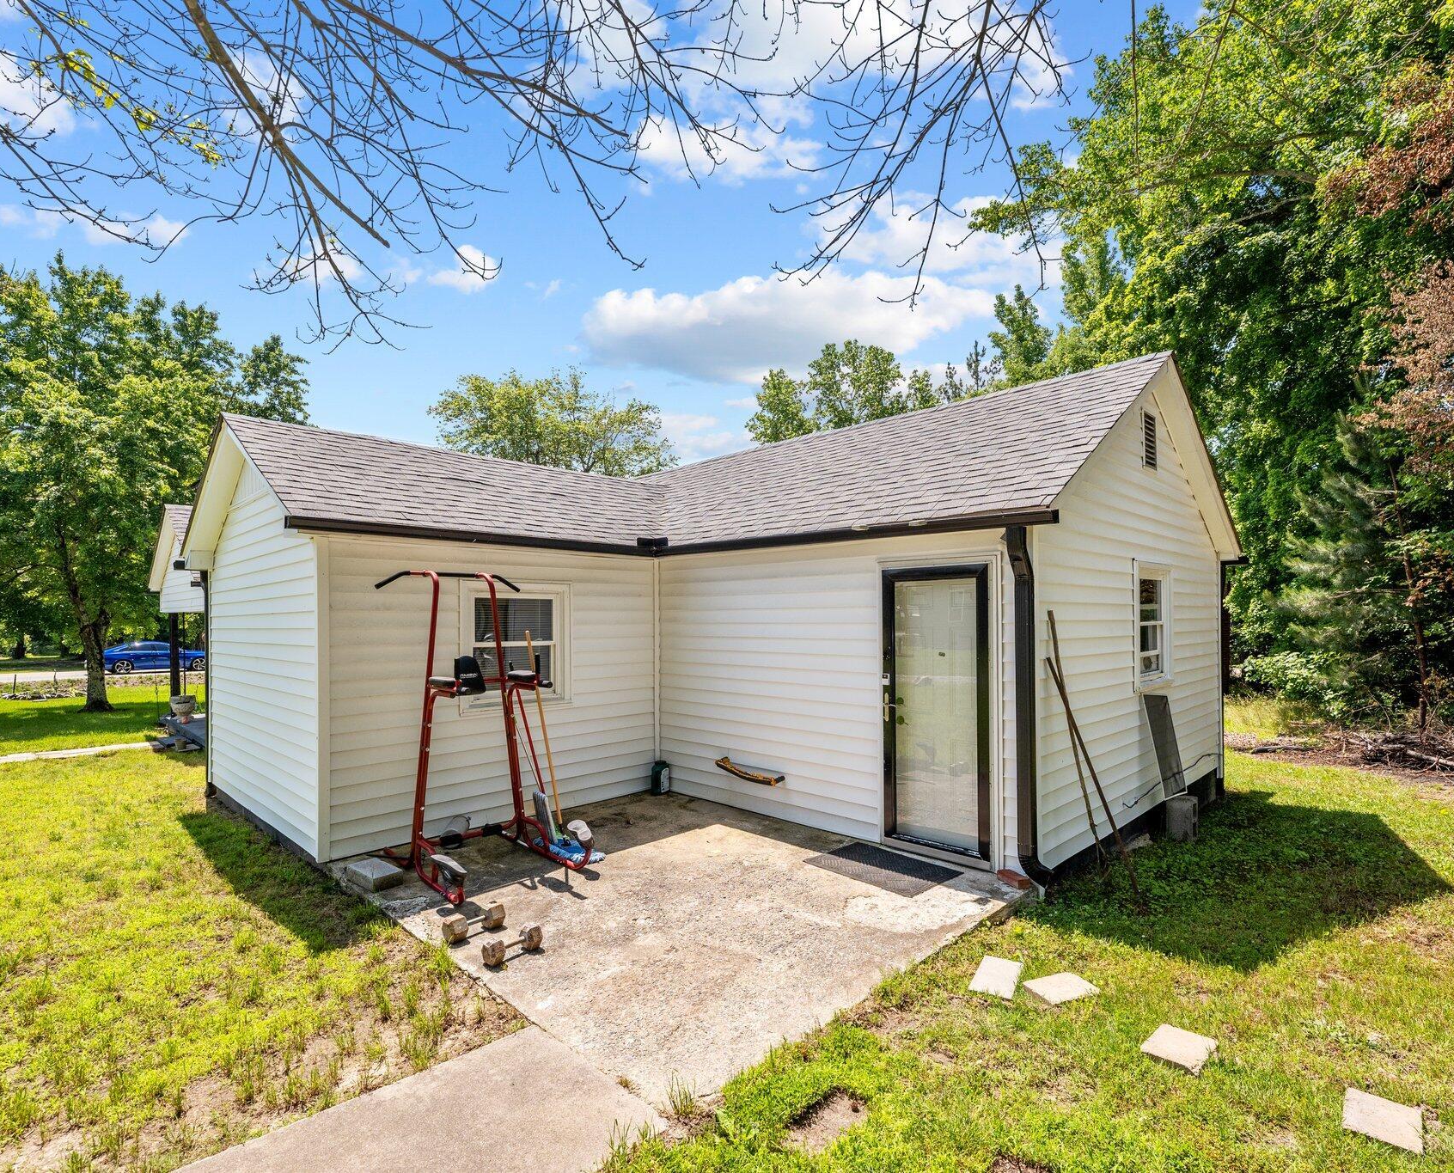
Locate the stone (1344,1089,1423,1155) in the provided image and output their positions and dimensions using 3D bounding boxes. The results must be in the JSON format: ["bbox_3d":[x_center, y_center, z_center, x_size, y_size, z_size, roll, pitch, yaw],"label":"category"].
[{"bbox_3d":[2.428,1.990,2.529,0.210,0.045,0.300,-2,-2,42],"label":"stone"}]

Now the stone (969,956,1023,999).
[{"bbox_3d":[1.406,2.046,3.549,0.200,0.045,0.380,-1,-2,30],"label":"stone"}]

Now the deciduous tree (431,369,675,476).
[{"bbox_3d":[-6.661,-2.503,26.000,9.500,11.500,9.500,0,-2,0],"label":"deciduous tree"}]

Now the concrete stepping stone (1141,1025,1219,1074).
[{"bbox_3d":[1.962,2.014,2.963,0.300,0.045,0.210,1,-2,-44],"label":"concrete stepping stone"}]

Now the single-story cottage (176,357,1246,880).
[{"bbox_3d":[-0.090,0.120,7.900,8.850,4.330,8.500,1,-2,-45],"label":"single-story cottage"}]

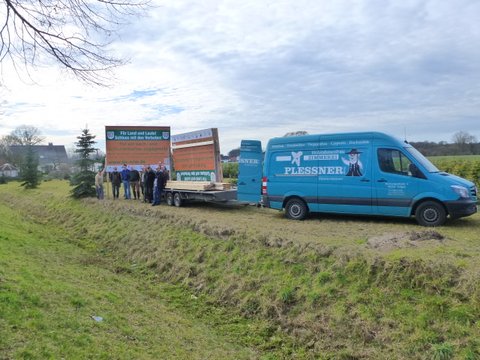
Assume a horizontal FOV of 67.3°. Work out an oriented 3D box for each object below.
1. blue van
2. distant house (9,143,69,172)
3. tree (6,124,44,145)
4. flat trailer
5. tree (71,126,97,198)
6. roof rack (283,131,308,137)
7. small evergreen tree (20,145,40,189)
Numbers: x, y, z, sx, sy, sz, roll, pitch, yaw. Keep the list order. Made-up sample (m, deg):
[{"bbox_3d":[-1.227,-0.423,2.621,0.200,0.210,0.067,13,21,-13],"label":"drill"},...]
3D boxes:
[{"bbox_3d":[3.690,-0.080,11.050,5.910,2.720,2.000,0,0,31],"label":"blue van"},{"bbox_3d":[-49.500,-4.400,88.500,13.500,8.600,9.000,0,0,-18],"label":"distant house"},{"bbox_3d":[-61.000,-7.800,103.000,11.000,15.500,11.000,0,0,0],"label":"tree"},{"bbox_3d":[-1.370,0.630,16.250,2.100,1.100,6.100,0,0,-33],"label":"flat trailer"},{"bbox_3d":[-10.600,-1.200,24.400,2.000,4.800,2.000,0,0,0],"label":"tree"},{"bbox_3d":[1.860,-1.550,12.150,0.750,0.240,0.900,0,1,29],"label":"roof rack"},{"bbox_3d":[-25.600,-1.600,44.000,2.500,5.400,2.500,0,0,0],"label":"small evergreen tree"}]

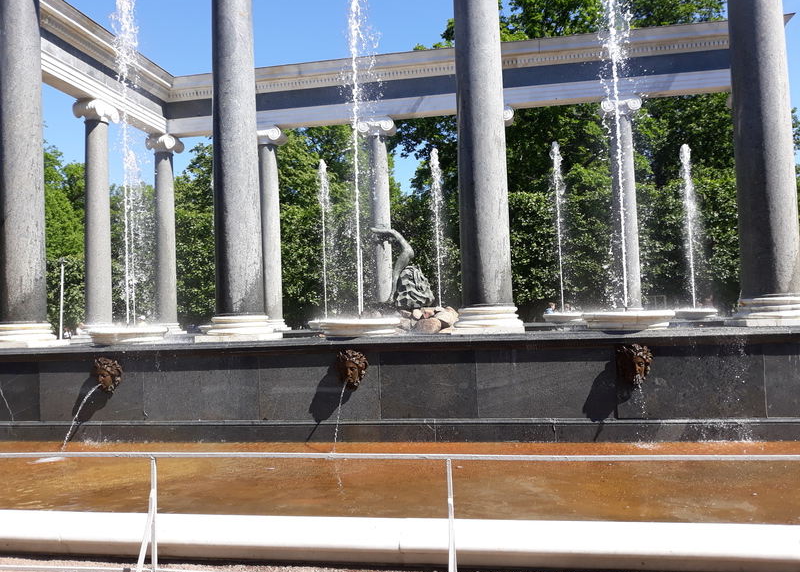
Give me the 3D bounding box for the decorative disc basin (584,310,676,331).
[{"bbox_3d":[3.562,0.527,9.730,1.338,0.296,1.338,-2,-3,9],"label":"decorative disc basin"}]

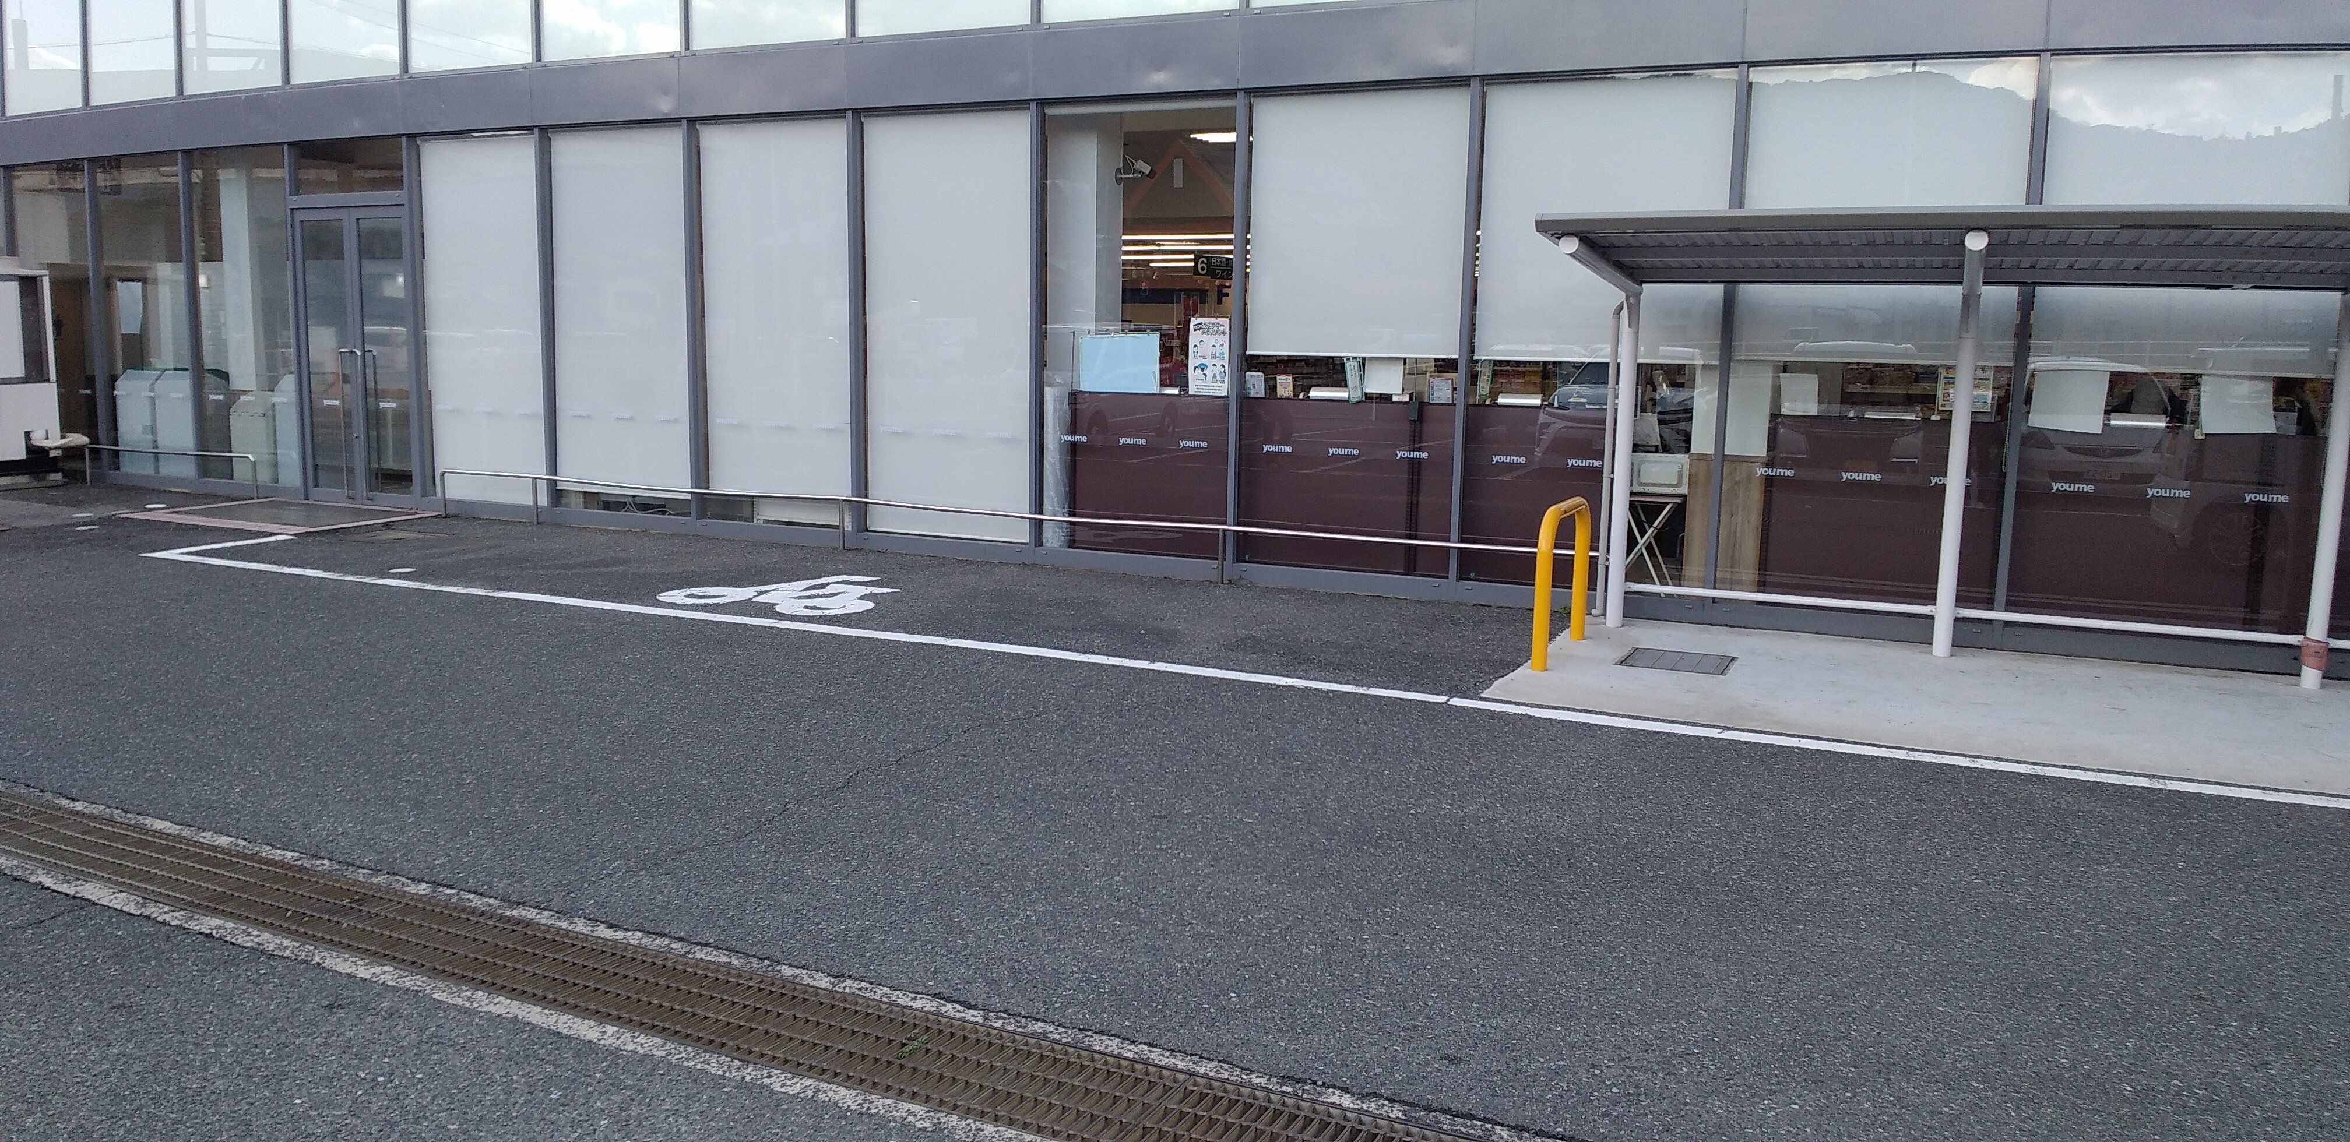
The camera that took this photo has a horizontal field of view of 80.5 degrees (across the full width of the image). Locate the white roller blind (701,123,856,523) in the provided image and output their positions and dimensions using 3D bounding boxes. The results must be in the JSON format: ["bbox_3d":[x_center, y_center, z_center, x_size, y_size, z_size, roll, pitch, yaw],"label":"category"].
[{"bbox_3d":[-2.923,-1.883,10.225,1.358,2.788,0.070,5,9,22],"label":"white roller blind"}]

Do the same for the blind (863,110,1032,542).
[{"bbox_3d":[-1.673,-1.784,10.106,1.383,3.055,0.060,5,9,22],"label":"blind"}]

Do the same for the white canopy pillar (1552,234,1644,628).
[{"bbox_3d":[2.336,-0.672,7.733,0.120,2.203,1.688,6,9,30],"label":"white canopy pillar"}]

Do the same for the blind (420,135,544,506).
[{"bbox_3d":[-6.213,-2.227,12.524,1.456,3.208,0.080,5,8,22],"label":"blind"}]

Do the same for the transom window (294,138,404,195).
[{"bbox_3d":[-7.636,-3.725,12.836,1.472,0.464,0.100,5,8,22],"label":"transom window"}]

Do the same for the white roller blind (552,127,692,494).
[{"bbox_3d":[-4.285,-1.983,10.772,1.367,2.803,0.070,5,9,22],"label":"white roller blind"}]

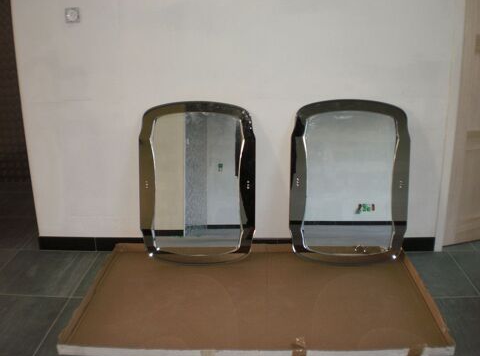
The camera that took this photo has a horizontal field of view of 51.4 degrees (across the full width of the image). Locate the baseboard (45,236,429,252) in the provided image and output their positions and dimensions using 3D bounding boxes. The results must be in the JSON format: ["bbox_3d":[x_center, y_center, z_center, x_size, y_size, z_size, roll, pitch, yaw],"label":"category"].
[{"bbox_3d":[-0.017,0.348,2.611,2.060,0.080,0.014,0,18,2],"label":"baseboard"}]

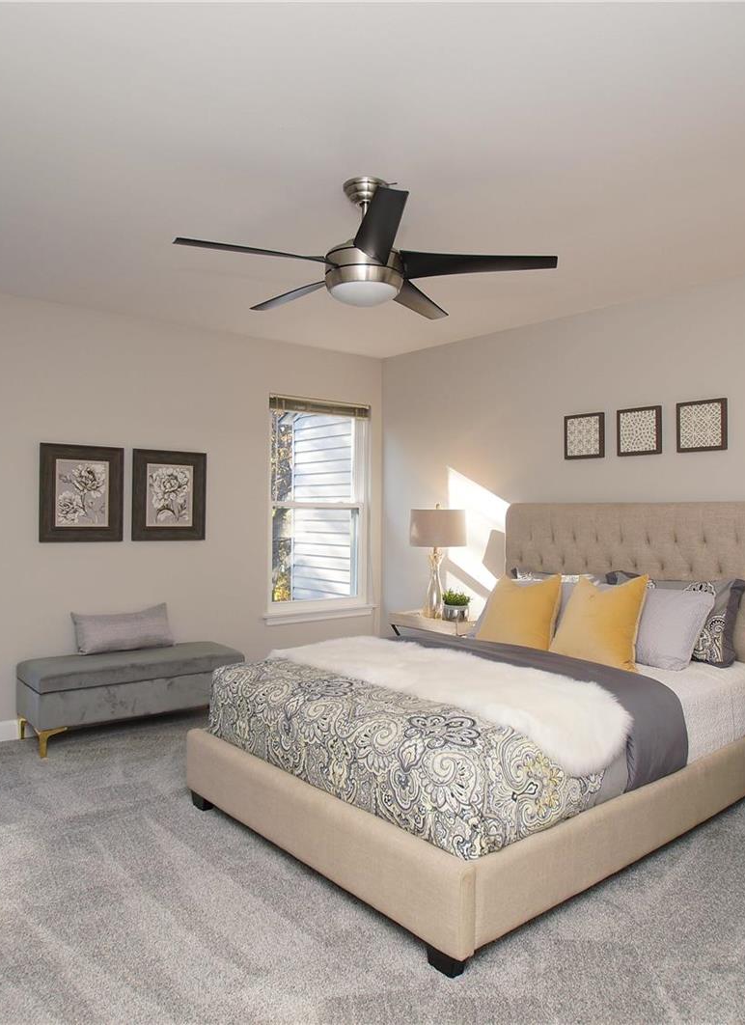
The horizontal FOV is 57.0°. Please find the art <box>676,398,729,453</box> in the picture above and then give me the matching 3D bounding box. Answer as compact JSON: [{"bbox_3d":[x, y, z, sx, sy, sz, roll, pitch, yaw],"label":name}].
[{"bbox_3d":[1.700,-0.442,3.531,0.028,0.257,0.254,1,0,-43],"label":"art"}]

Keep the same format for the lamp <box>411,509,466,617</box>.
[{"bbox_3d":[0.413,0.321,4.570,0.370,0.756,0.370,0,-1,0],"label":"lamp"}]

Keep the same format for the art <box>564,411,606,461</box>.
[{"bbox_3d":[1.249,-0.443,4.021,0.028,0.257,0.254,1,0,-43],"label":"art"}]

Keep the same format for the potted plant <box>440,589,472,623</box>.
[{"bbox_3d":[0.556,0.599,4.399,0.170,0.205,0.170,1,-1,-42],"label":"potted plant"}]

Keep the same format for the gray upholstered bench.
[{"bbox_3d":[-1.370,1.036,3.984,1.140,0.430,0.440,1,-1,-37],"label":"gray upholstered bench"}]

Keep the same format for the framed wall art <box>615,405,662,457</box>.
[{"bbox_3d":[1.475,-0.443,3.776,0.028,0.257,0.254,1,0,-43],"label":"framed wall art"}]

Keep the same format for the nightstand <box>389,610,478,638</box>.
[{"bbox_3d":[0.477,0.971,4.493,0.430,0.600,0.555,1,-1,-42],"label":"nightstand"}]

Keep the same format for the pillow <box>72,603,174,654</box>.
[{"bbox_3d":[-1.465,0.686,4.042,0.507,0.264,0.132,1,-14,-36],"label":"pillow"}]

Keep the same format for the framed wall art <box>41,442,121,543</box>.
[{"bbox_3d":[-1.654,-0.106,3.930,0.455,0.552,0.030,1,-1,-36],"label":"framed wall art"}]

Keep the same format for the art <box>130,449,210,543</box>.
[{"bbox_3d":[-1.275,-0.101,4.311,0.467,0.561,0.028,1,0,-36],"label":"art"}]

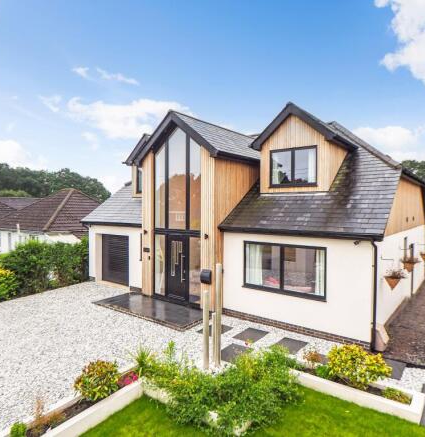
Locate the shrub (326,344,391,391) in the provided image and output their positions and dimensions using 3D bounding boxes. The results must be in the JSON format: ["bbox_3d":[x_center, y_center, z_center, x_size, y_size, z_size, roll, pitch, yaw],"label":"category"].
[{"bbox_3d":[2.505,2.539,5.200,1.050,0.660,0.850,2,2,38],"label":"shrub"}]

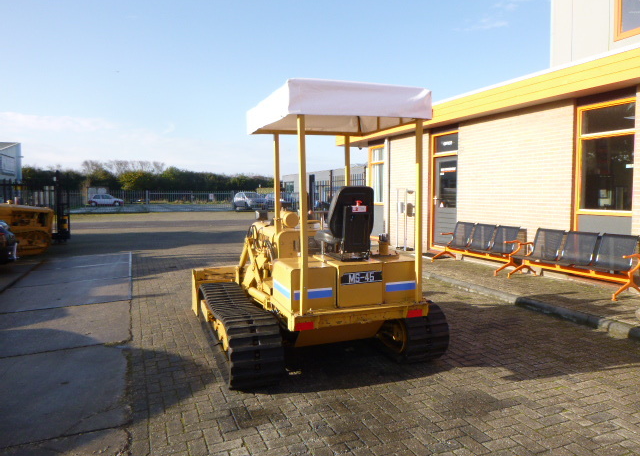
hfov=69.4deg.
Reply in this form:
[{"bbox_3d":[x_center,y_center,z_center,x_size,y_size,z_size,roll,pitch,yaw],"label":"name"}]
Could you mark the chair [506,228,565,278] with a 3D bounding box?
[{"bbox_3d":[3.452,0.423,7.378,0.670,0.790,0.600,-2,4,-22],"label":"chair"}]

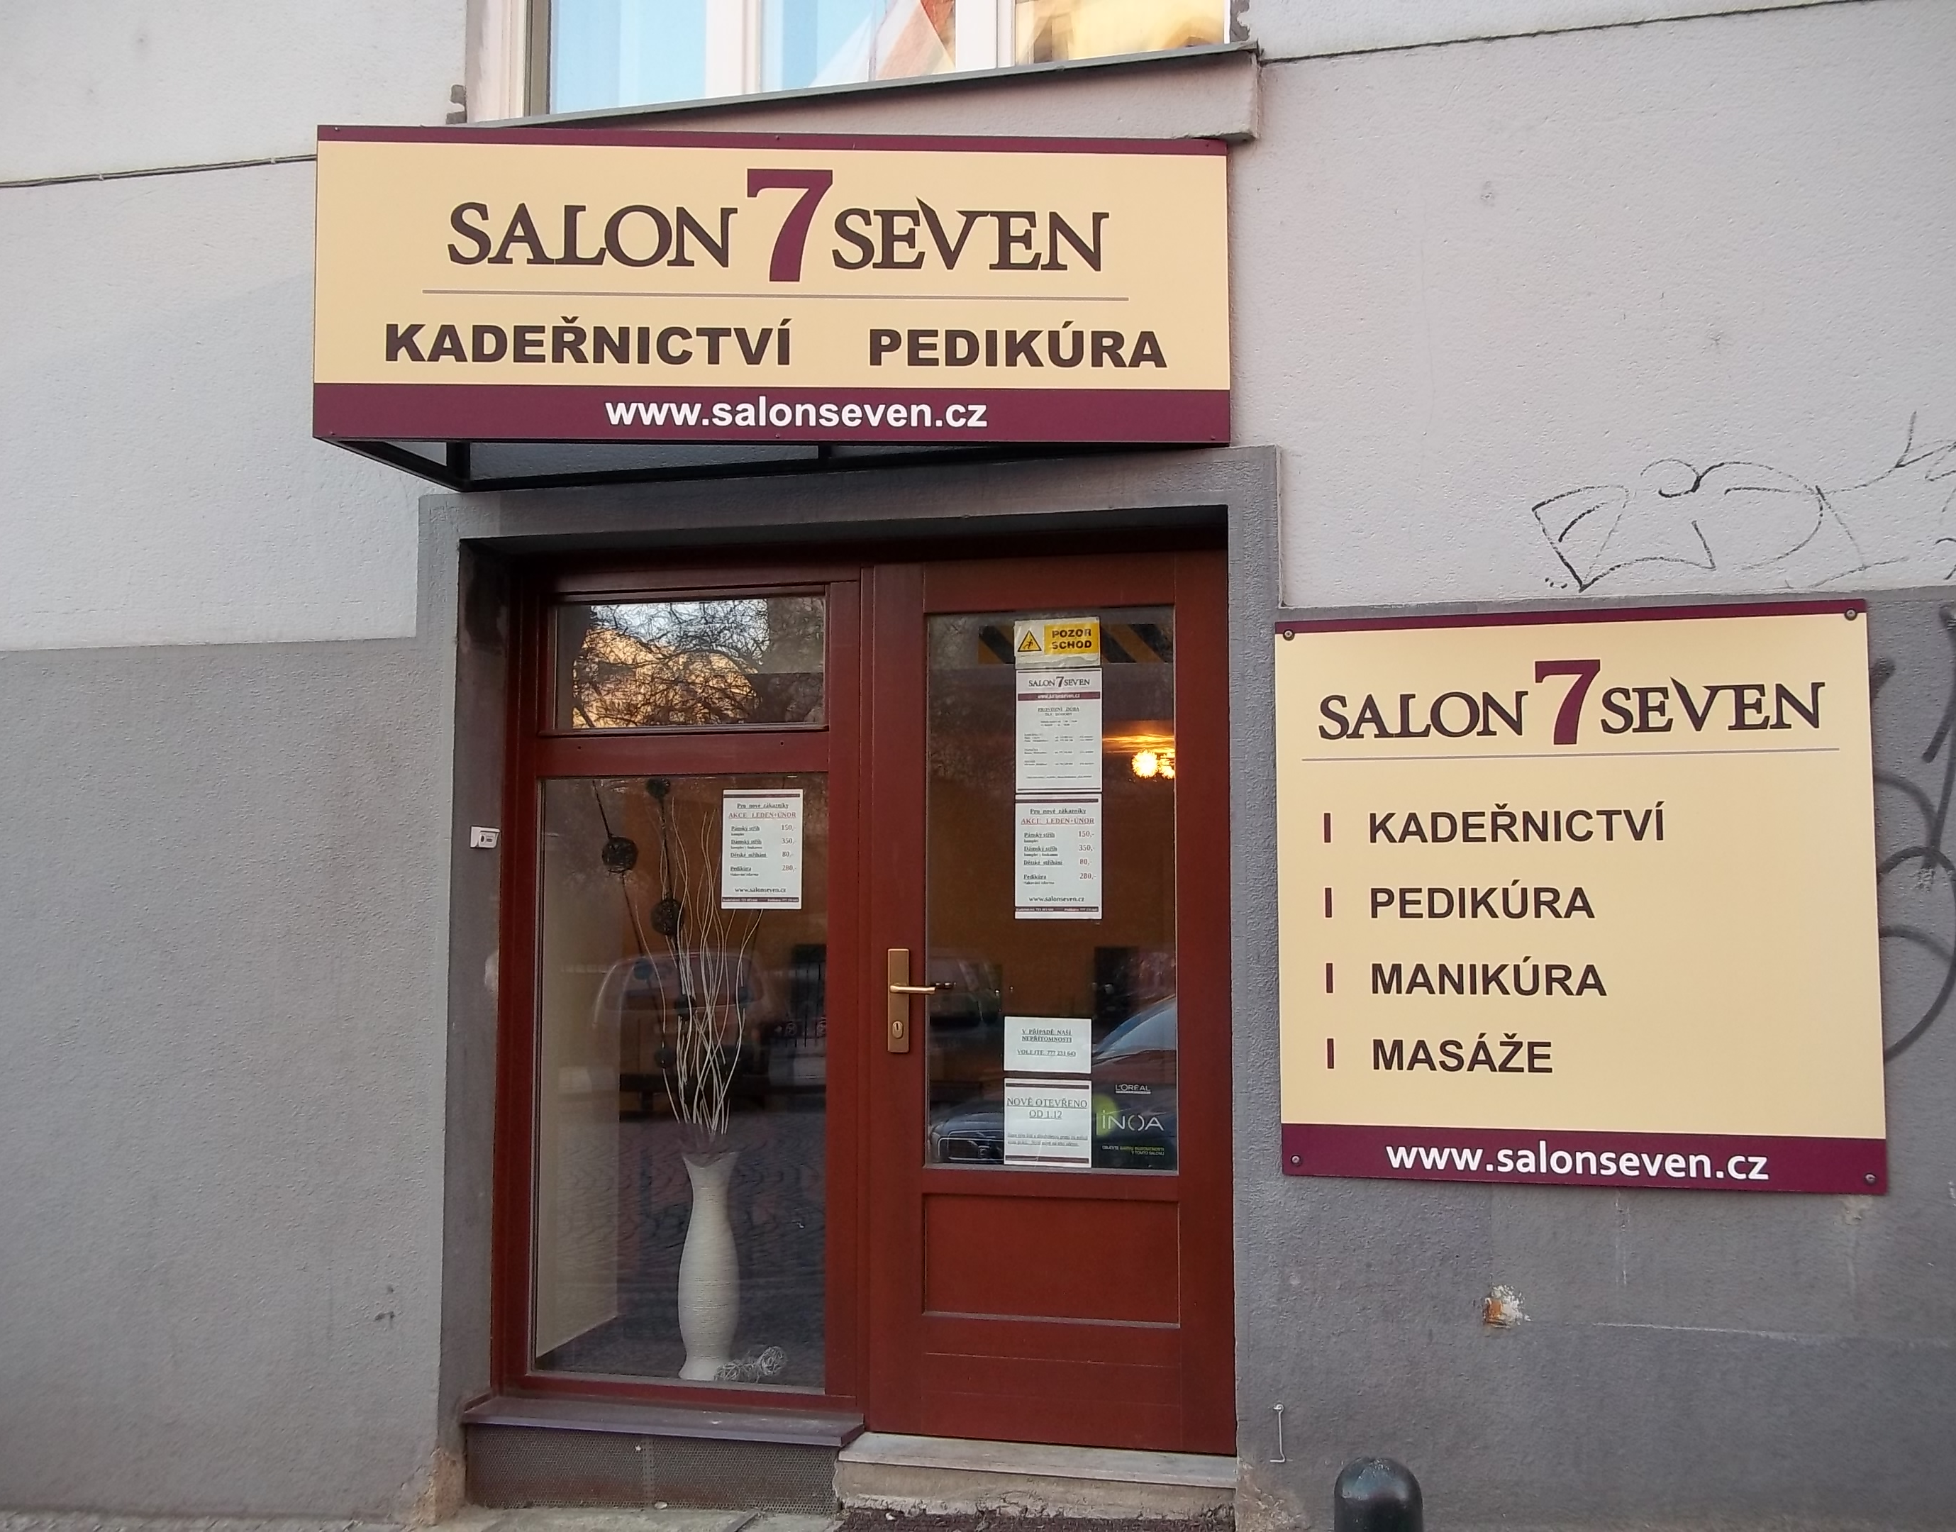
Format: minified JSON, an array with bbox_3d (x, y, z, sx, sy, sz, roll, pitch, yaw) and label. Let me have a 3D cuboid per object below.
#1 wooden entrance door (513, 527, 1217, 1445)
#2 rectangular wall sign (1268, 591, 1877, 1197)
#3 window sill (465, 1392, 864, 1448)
[{"bbox_3d":[-0.294,0.523,4.606,1.865,2.130,0.100,-1,-5,13],"label":"wooden entrance door"},{"bbox_3d":[1.240,0.271,3.968,1.197,1.201,0.020,-1,-5,13],"label":"rectangular wall sign"},{"bbox_3d":[-0.761,1.558,4.514,0.970,0.034,0.175,-1,-5,13],"label":"window sill"}]

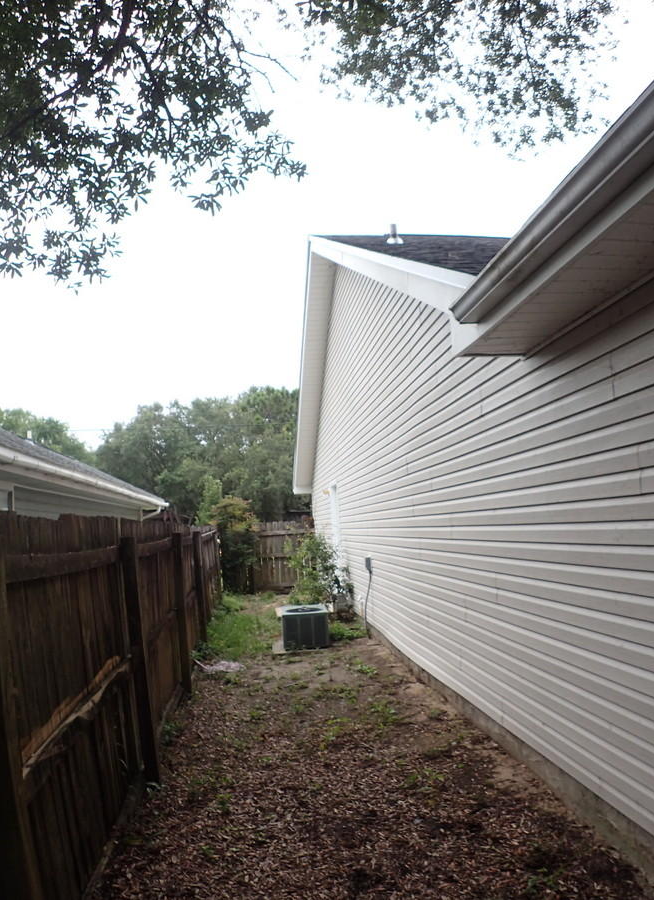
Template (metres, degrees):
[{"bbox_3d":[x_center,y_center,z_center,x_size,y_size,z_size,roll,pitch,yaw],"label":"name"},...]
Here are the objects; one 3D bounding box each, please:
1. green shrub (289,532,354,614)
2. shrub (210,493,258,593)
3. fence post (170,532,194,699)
[{"bbox_3d":[-0.123,2.277,16.200,1.120,1.480,1.120,-3,-5,-5],"label":"green shrub"},{"bbox_3d":[-2.343,2.361,21.800,1.150,2.350,1.180,-3,-5,-5],"label":"shrub"},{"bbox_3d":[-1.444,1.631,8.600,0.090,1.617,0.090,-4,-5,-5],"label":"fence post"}]

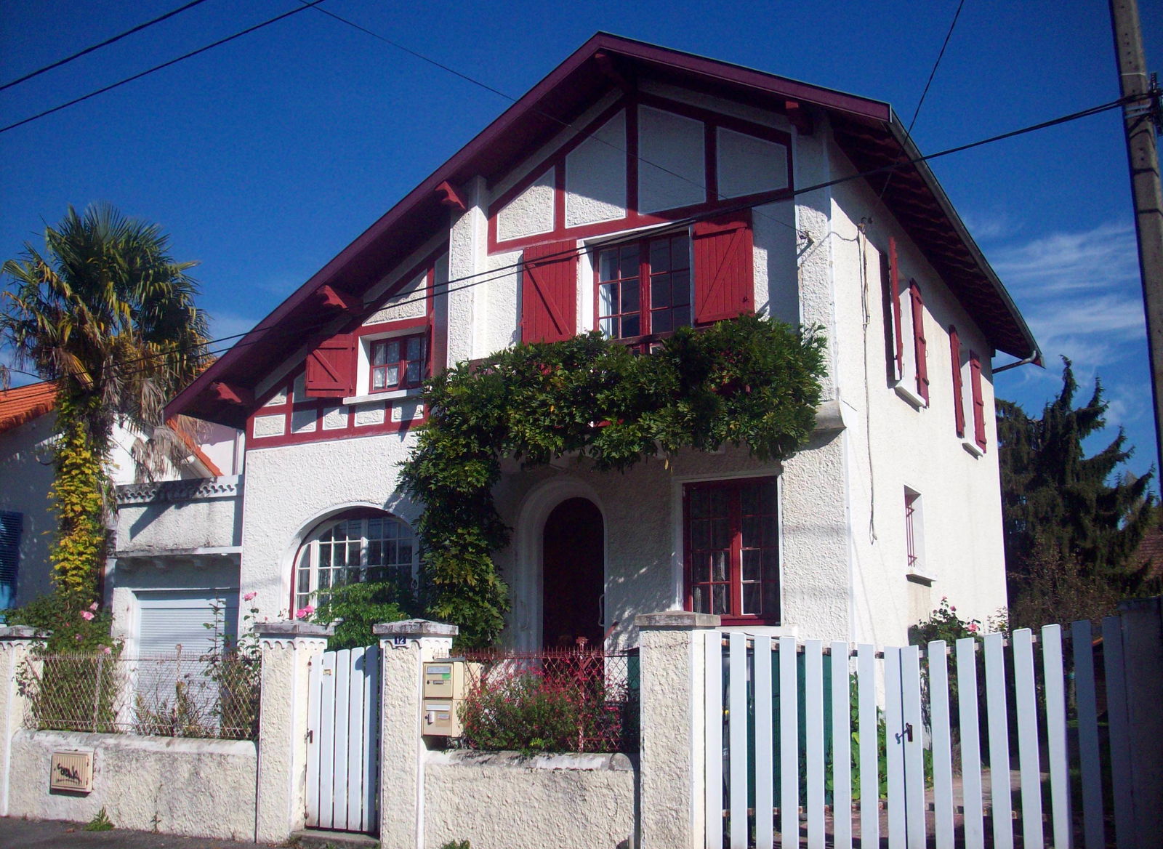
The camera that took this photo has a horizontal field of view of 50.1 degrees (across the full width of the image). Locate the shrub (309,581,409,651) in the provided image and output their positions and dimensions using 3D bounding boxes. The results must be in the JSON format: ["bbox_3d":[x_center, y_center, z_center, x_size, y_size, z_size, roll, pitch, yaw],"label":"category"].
[{"bbox_3d":[-2.471,2.810,13.910,1.280,2.080,1.100,-6,-13,27],"label":"shrub"}]

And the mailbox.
[{"bbox_3d":[-1.075,2.248,10.231,0.298,0.603,0.390,-6,-13,27],"label":"mailbox"}]

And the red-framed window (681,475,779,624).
[{"bbox_3d":[1.660,1.406,13.767,1.170,1.620,0.120,-6,-13,27],"label":"red-framed window"}]

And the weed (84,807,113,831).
[{"bbox_3d":[-4.397,3.568,11.300,0.330,0.220,0.220,-6,-13,27],"label":"weed"}]

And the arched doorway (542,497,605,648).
[{"bbox_3d":[-0.071,2.036,14.658,0.900,2.370,0.110,-6,-13,27],"label":"arched doorway"}]

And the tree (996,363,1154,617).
[{"bbox_3d":[11.465,2.701,29.006,3.800,8.750,3.800,-6,-13,27],"label":"tree"}]

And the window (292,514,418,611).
[{"bbox_3d":[-2.840,1.861,16.046,2.260,1.570,0.150,-6,-13,27],"label":"window"}]

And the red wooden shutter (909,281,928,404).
[{"bbox_3d":[4.588,-1.083,16.826,0.060,1.550,0.670,-6,-13,27],"label":"red wooden shutter"}]

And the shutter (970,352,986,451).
[{"bbox_3d":[6.528,-0.354,20.462,0.060,1.530,0.680,-6,-13,27],"label":"shutter"}]

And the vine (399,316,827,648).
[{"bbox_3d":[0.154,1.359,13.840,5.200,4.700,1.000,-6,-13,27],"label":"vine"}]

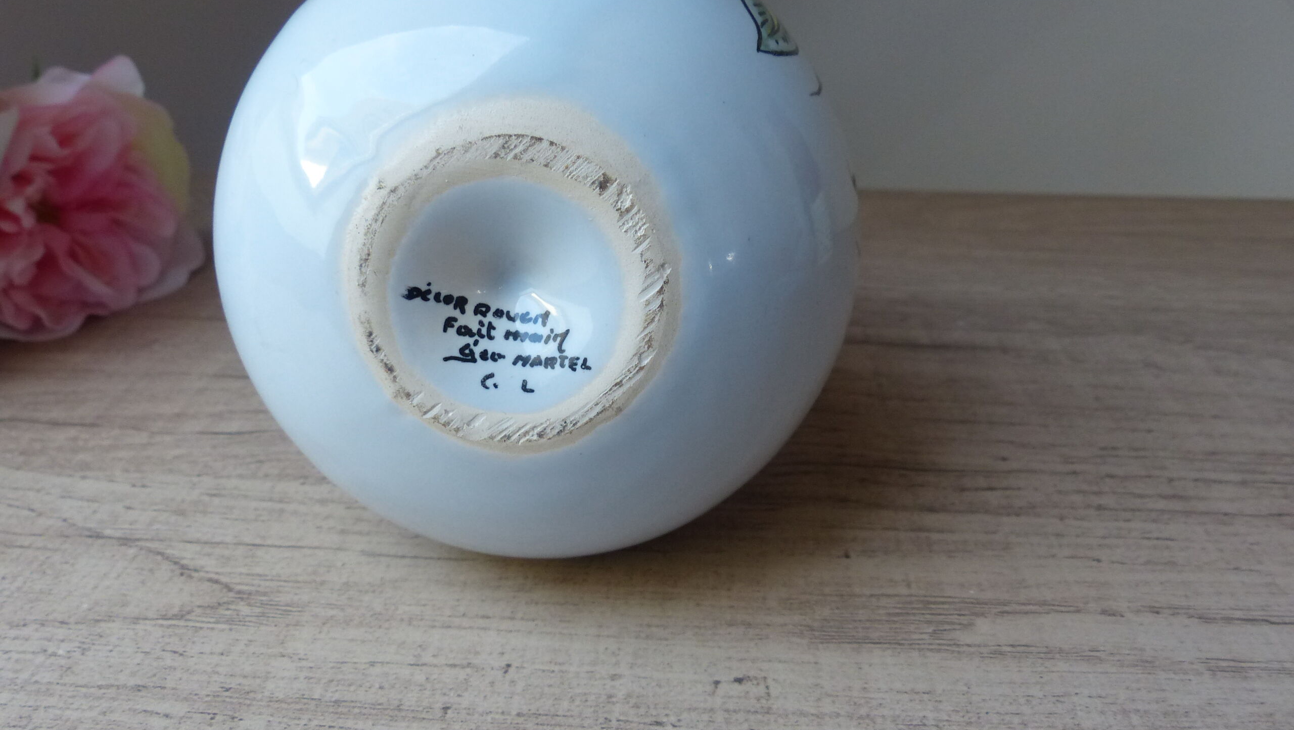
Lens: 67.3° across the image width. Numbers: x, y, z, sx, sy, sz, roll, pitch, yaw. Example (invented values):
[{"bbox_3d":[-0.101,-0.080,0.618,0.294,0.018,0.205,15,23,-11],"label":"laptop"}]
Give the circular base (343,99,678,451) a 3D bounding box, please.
[{"bbox_3d":[-0.019,-0.011,0.141,0.051,0.051,0.010,-1,15,-3],"label":"circular base"}]

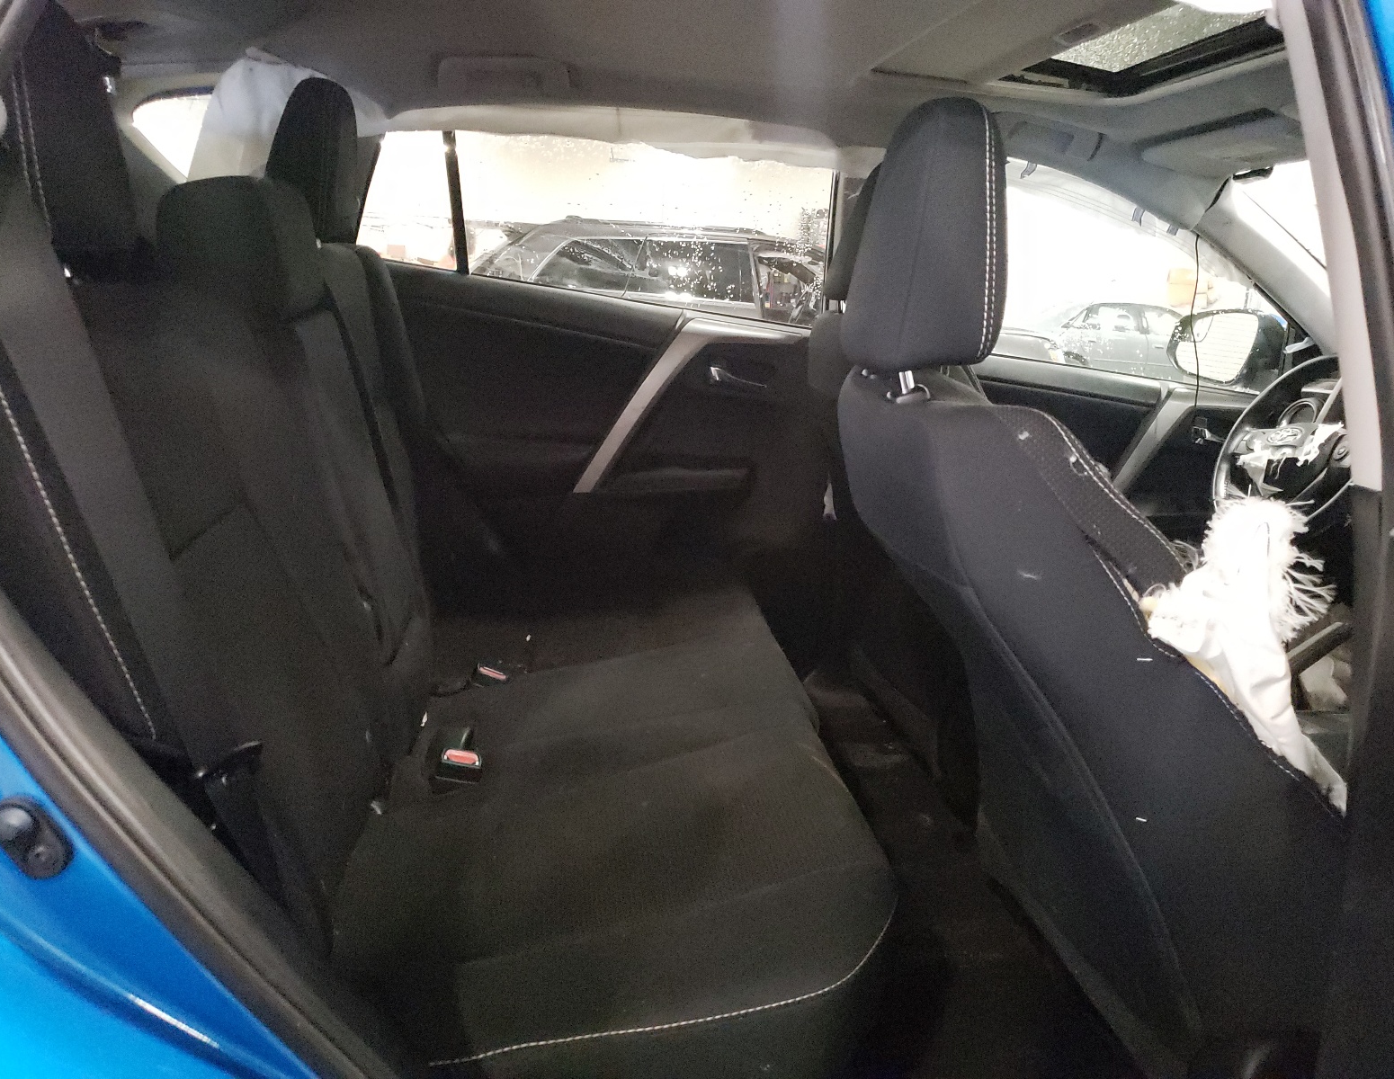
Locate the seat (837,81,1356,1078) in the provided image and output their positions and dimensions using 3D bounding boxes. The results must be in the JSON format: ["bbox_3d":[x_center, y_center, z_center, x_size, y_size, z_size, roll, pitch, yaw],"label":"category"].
[{"bbox_3d":[0.578,0.130,1.224,0.840,1.120,0.530,2,15,-7],"label":"seat"}]

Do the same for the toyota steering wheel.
[{"bbox_3d":[1.106,-0.171,1.984,0.130,0.370,0.370,25,11,-13],"label":"toyota steering wheel"}]

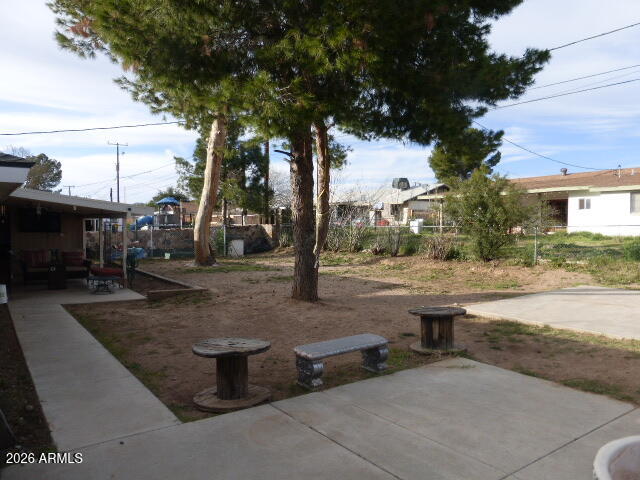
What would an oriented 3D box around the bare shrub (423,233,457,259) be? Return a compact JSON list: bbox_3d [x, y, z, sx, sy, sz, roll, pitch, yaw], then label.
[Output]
[{"bbox_3d":[4.510,0.281,17.300,1.320,0.970,1.200,0,2,0],"label":"bare shrub"}]

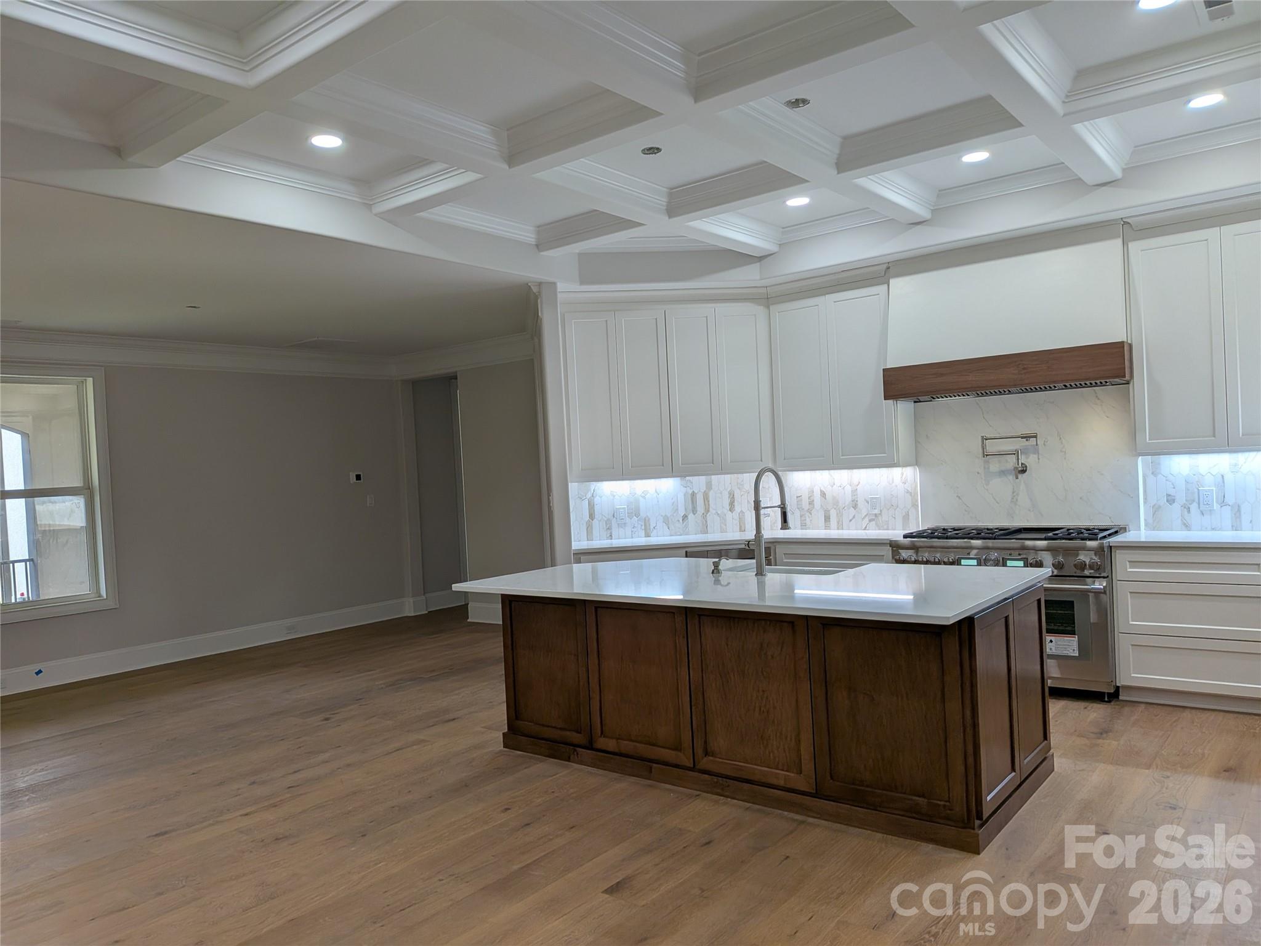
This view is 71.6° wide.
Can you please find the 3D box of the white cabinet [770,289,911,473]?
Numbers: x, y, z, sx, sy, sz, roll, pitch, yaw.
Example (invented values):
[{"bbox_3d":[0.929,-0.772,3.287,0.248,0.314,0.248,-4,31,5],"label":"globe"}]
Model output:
[{"bbox_3d":[1.514,-0.653,6.267,0.930,1.248,0.355,-3,0,39],"label":"white cabinet"}]

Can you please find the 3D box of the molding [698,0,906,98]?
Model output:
[{"bbox_3d":[0.566,-1.541,3.143,0.885,0.130,0.080,-3,0,39],"label":"molding"}]

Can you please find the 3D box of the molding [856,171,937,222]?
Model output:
[{"bbox_3d":[1.499,-1.598,4.894,0.072,0.145,1.060,-3,0,39],"label":"molding"}]

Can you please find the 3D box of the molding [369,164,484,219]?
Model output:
[{"bbox_3d":[-1.051,-1.467,4.402,0.860,0.145,0.072,-3,0,39],"label":"molding"}]

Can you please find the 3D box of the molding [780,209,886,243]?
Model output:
[{"bbox_3d":[1.339,-1.616,5.674,0.900,0.081,0.080,-3,0,39],"label":"molding"}]

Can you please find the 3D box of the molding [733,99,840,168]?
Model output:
[{"bbox_3d":[0.723,-1.553,3.949,0.072,0.145,1.092,-3,0,39],"label":"molding"}]

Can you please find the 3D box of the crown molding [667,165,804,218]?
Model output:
[{"bbox_3d":[0.542,-1.549,4.742,0.880,0.145,0.072,-3,0,39],"label":"crown molding"}]

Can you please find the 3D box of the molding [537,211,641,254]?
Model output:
[{"bbox_3d":[-0.267,-1.512,5.381,0.860,0.145,0.072,-3,0,39],"label":"molding"}]

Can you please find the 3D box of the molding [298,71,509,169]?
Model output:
[{"bbox_3d":[-0.880,-1.474,3.647,0.080,0.130,1.100,-3,0,39],"label":"molding"}]

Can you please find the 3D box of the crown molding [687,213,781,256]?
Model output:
[{"bbox_3d":[0.701,-1.560,5.553,0.080,0.130,1.075,-3,0,39],"label":"crown molding"}]

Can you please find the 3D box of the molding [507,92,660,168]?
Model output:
[{"bbox_3d":[-0.245,-1.505,3.788,0.890,0.130,0.080,-3,0,39],"label":"molding"}]

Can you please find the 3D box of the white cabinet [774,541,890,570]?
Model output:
[{"bbox_3d":[1.558,0.895,6.143,0.880,0.883,0.600,-3,0,39],"label":"white cabinet"}]

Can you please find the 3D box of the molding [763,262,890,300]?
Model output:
[{"bbox_3d":[1.353,-1.334,6.097,0.950,0.075,0.065,-3,0,39],"label":"molding"}]

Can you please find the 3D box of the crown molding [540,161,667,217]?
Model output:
[{"bbox_3d":[-0.101,-1.516,4.593,0.072,0.145,1.101,-3,0,39],"label":"crown molding"}]

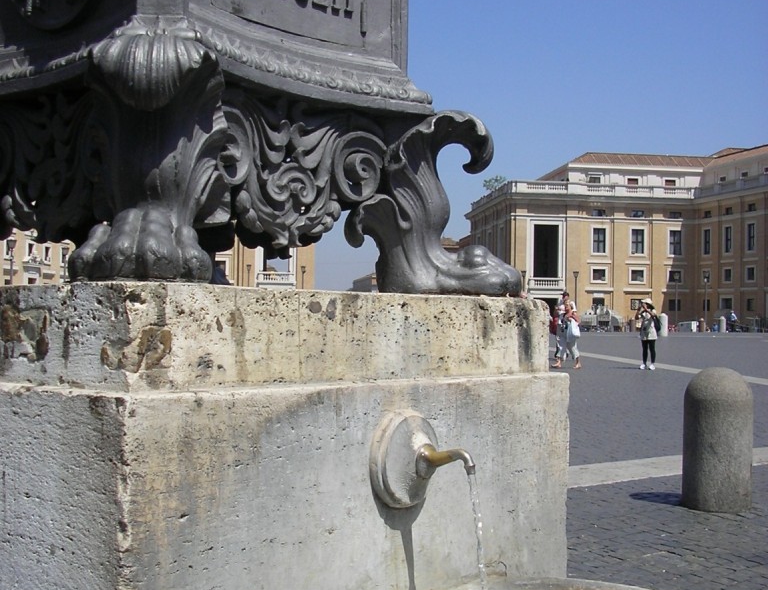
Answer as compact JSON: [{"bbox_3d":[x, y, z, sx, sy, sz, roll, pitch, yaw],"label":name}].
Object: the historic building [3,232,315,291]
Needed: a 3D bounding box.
[{"bbox_3d":[-27.200,-6.300,120.000,40.000,20.000,40.000,1,0,-5],"label":"historic building"}]

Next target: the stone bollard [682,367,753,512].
[{"bbox_3d":[2.598,1.100,8.750,0.541,1.074,0.541,1,0,16],"label":"stone bollard"}]

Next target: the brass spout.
[{"bbox_3d":[0.160,0.402,2.740,0.152,0.083,0.080,1,0,41],"label":"brass spout"}]

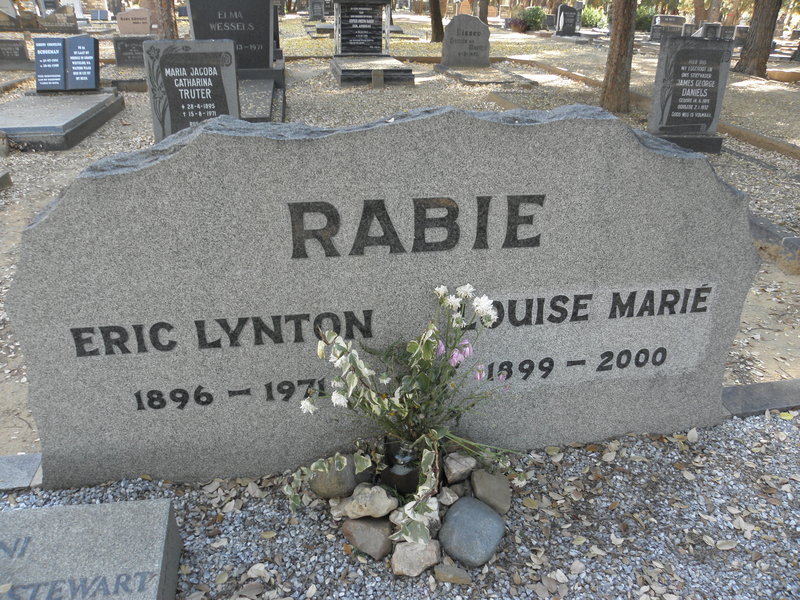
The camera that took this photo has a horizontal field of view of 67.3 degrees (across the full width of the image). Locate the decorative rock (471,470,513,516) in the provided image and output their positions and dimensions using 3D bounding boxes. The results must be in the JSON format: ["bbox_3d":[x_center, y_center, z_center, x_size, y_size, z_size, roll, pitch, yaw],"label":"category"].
[{"bbox_3d":[0.241,0.506,1.586,0.103,0.093,0.122,0,27,0],"label":"decorative rock"}]

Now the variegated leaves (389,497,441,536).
[{"bbox_3d":[0.033,0.492,1.365,0.115,0.060,0.075,0,26,0],"label":"variegated leaves"}]

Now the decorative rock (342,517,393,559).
[{"bbox_3d":[-0.078,0.576,1.447,0.120,0.088,0.105,0,27,0],"label":"decorative rock"}]

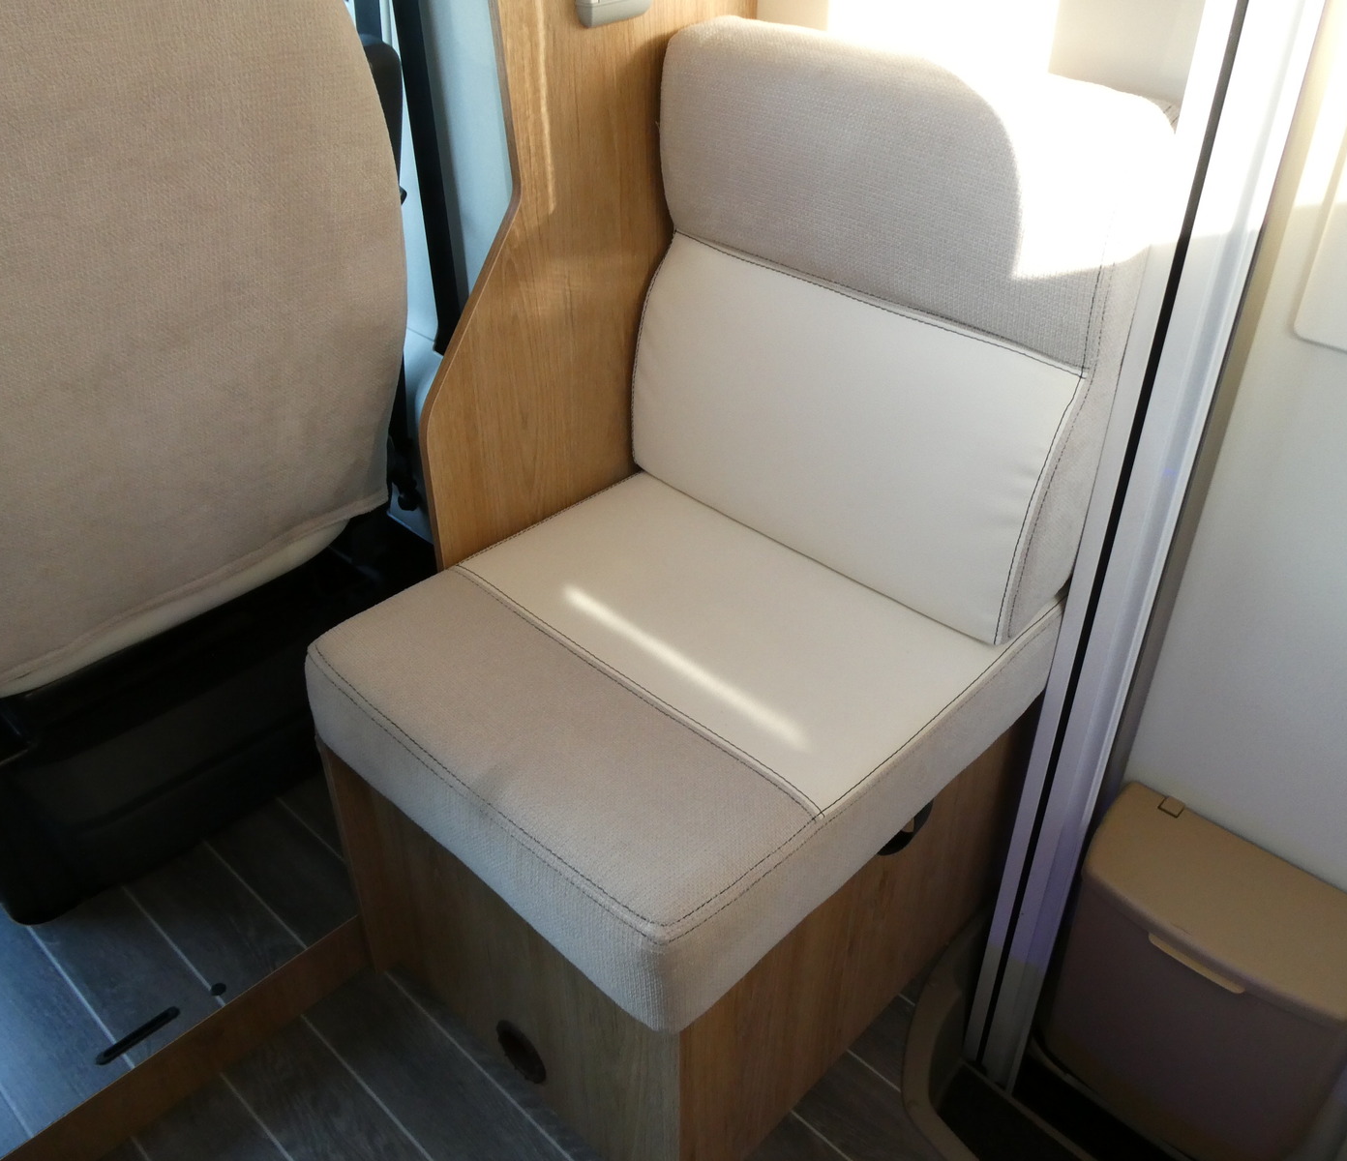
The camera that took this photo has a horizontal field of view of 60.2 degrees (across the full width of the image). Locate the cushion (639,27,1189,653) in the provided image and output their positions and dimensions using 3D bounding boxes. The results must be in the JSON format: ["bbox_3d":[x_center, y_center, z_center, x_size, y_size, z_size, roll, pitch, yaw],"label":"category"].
[{"bbox_3d":[0.191,-0.260,1.134,0.483,0.480,0.174,29,45,34],"label":"cushion"}]

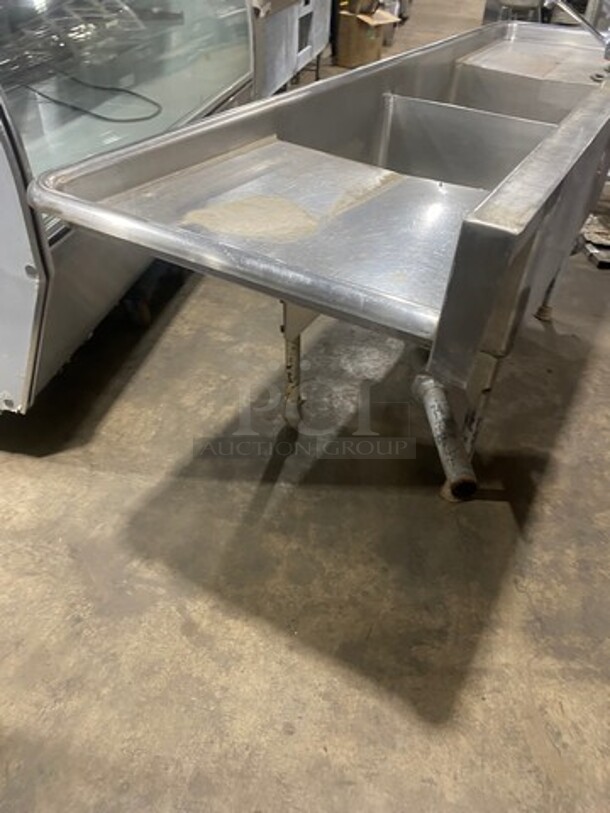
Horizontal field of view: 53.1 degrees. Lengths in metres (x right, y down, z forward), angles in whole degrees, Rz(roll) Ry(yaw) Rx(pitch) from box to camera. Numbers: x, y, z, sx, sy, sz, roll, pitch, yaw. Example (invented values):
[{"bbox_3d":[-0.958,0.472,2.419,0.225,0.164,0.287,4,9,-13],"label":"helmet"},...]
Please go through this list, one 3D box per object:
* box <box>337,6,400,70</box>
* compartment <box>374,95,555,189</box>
[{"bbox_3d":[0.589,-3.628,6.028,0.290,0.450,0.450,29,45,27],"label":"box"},{"bbox_3d":[0.324,-0.502,1.510,0.594,0.361,0.558,23,43,21],"label":"compartment"}]

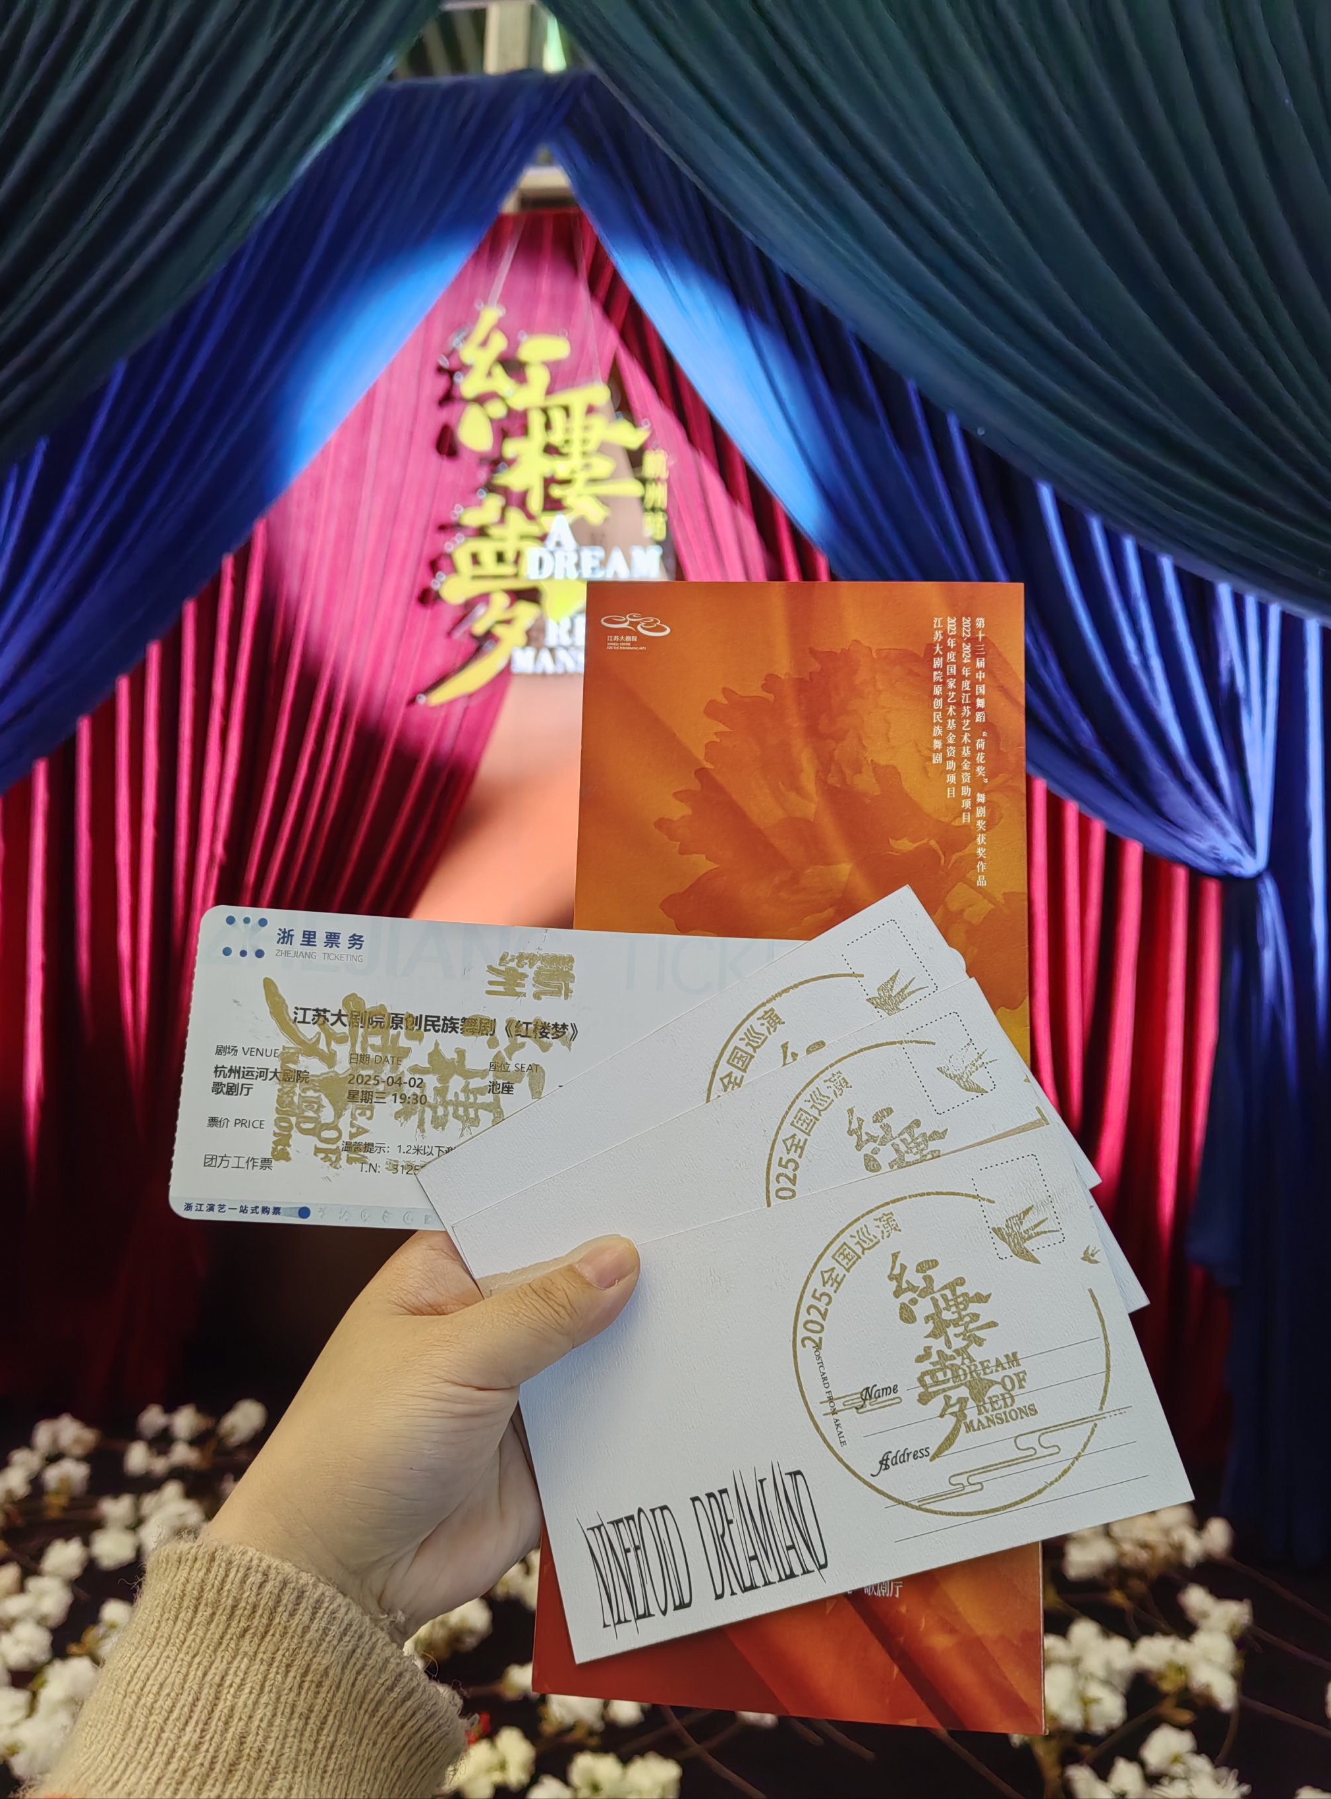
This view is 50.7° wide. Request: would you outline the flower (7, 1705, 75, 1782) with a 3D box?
[{"bbox_3d":[-0.703,0.950,1.580,0.075,0.080,0.075,0,-3,0],"label":"flower"}]

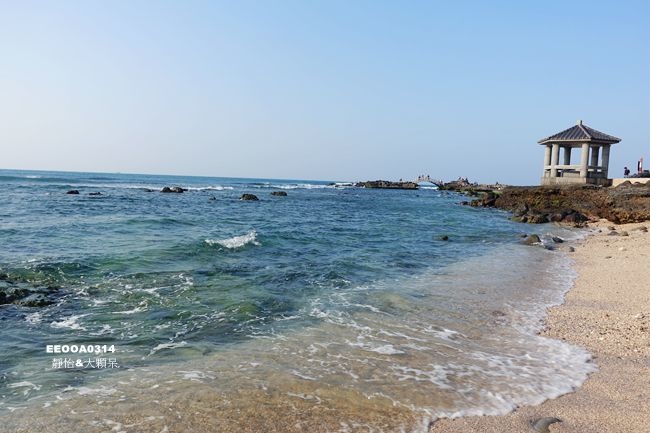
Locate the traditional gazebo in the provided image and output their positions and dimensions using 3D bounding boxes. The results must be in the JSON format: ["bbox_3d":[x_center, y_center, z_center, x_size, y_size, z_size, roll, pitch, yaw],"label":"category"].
[{"bbox_3d":[20.224,-5.058,34.787,5.855,5.160,5.070,6,6,42],"label":"traditional gazebo"}]

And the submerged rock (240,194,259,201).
[{"bbox_3d":[-6.510,-1.697,37.542,1.600,0.600,1.200,1,5,-10],"label":"submerged rock"}]

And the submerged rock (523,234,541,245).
[{"bbox_3d":[6.969,0.748,14.589,0.600,0.320,0.500,4,5,26],"label":"submerged rock"}]

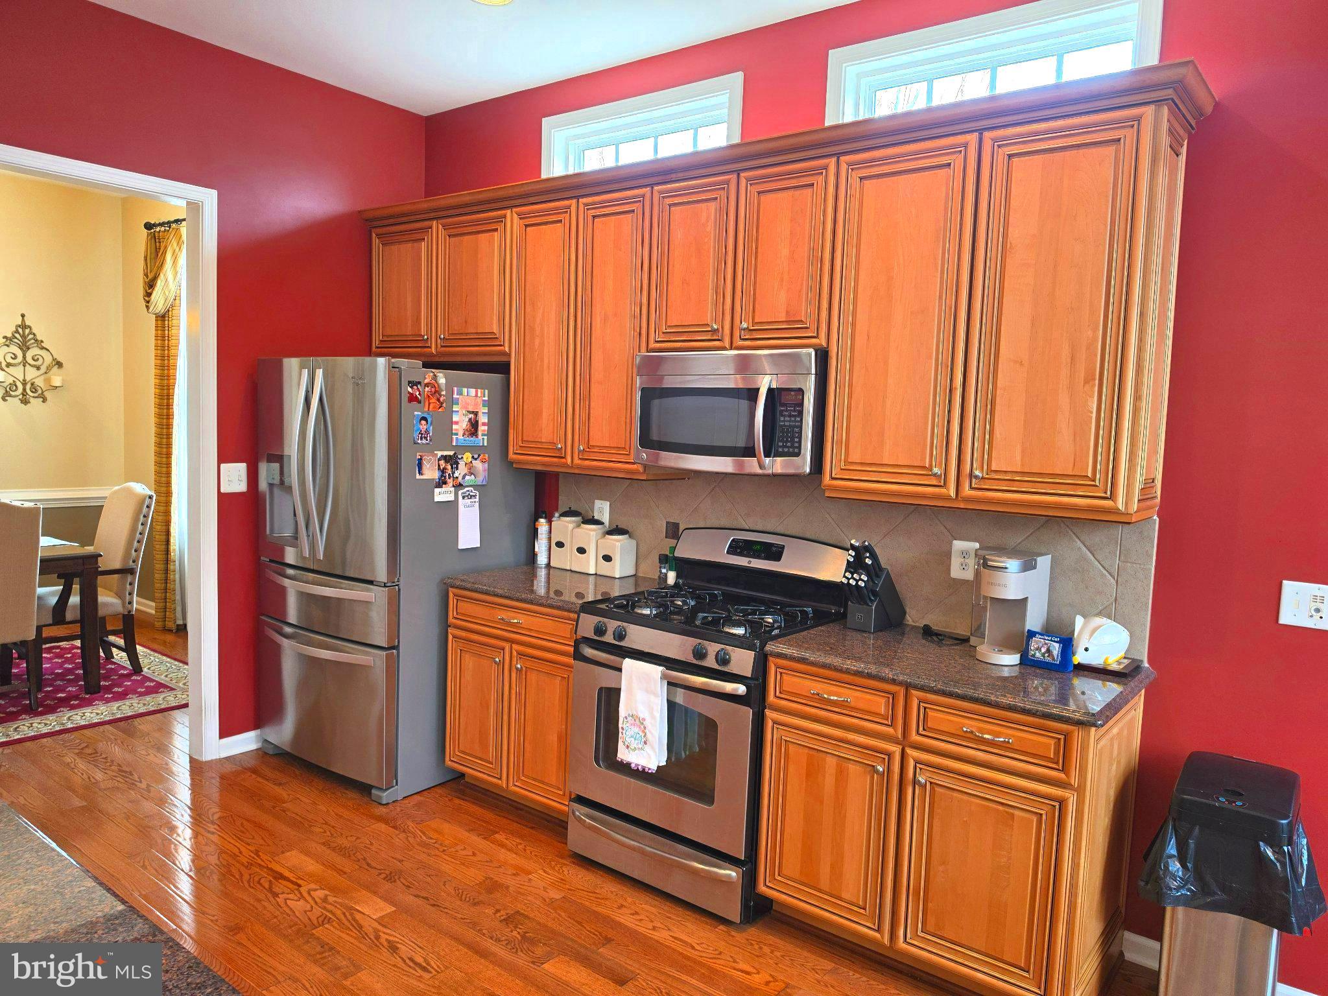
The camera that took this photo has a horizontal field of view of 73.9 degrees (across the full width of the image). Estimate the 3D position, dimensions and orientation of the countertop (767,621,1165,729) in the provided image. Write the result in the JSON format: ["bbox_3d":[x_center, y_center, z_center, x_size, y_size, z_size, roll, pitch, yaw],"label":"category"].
[{"bbox_3d":[0.882,0.500,2.661,0.973,0.041,0.640,6,6,37],"label":"countertop"}]

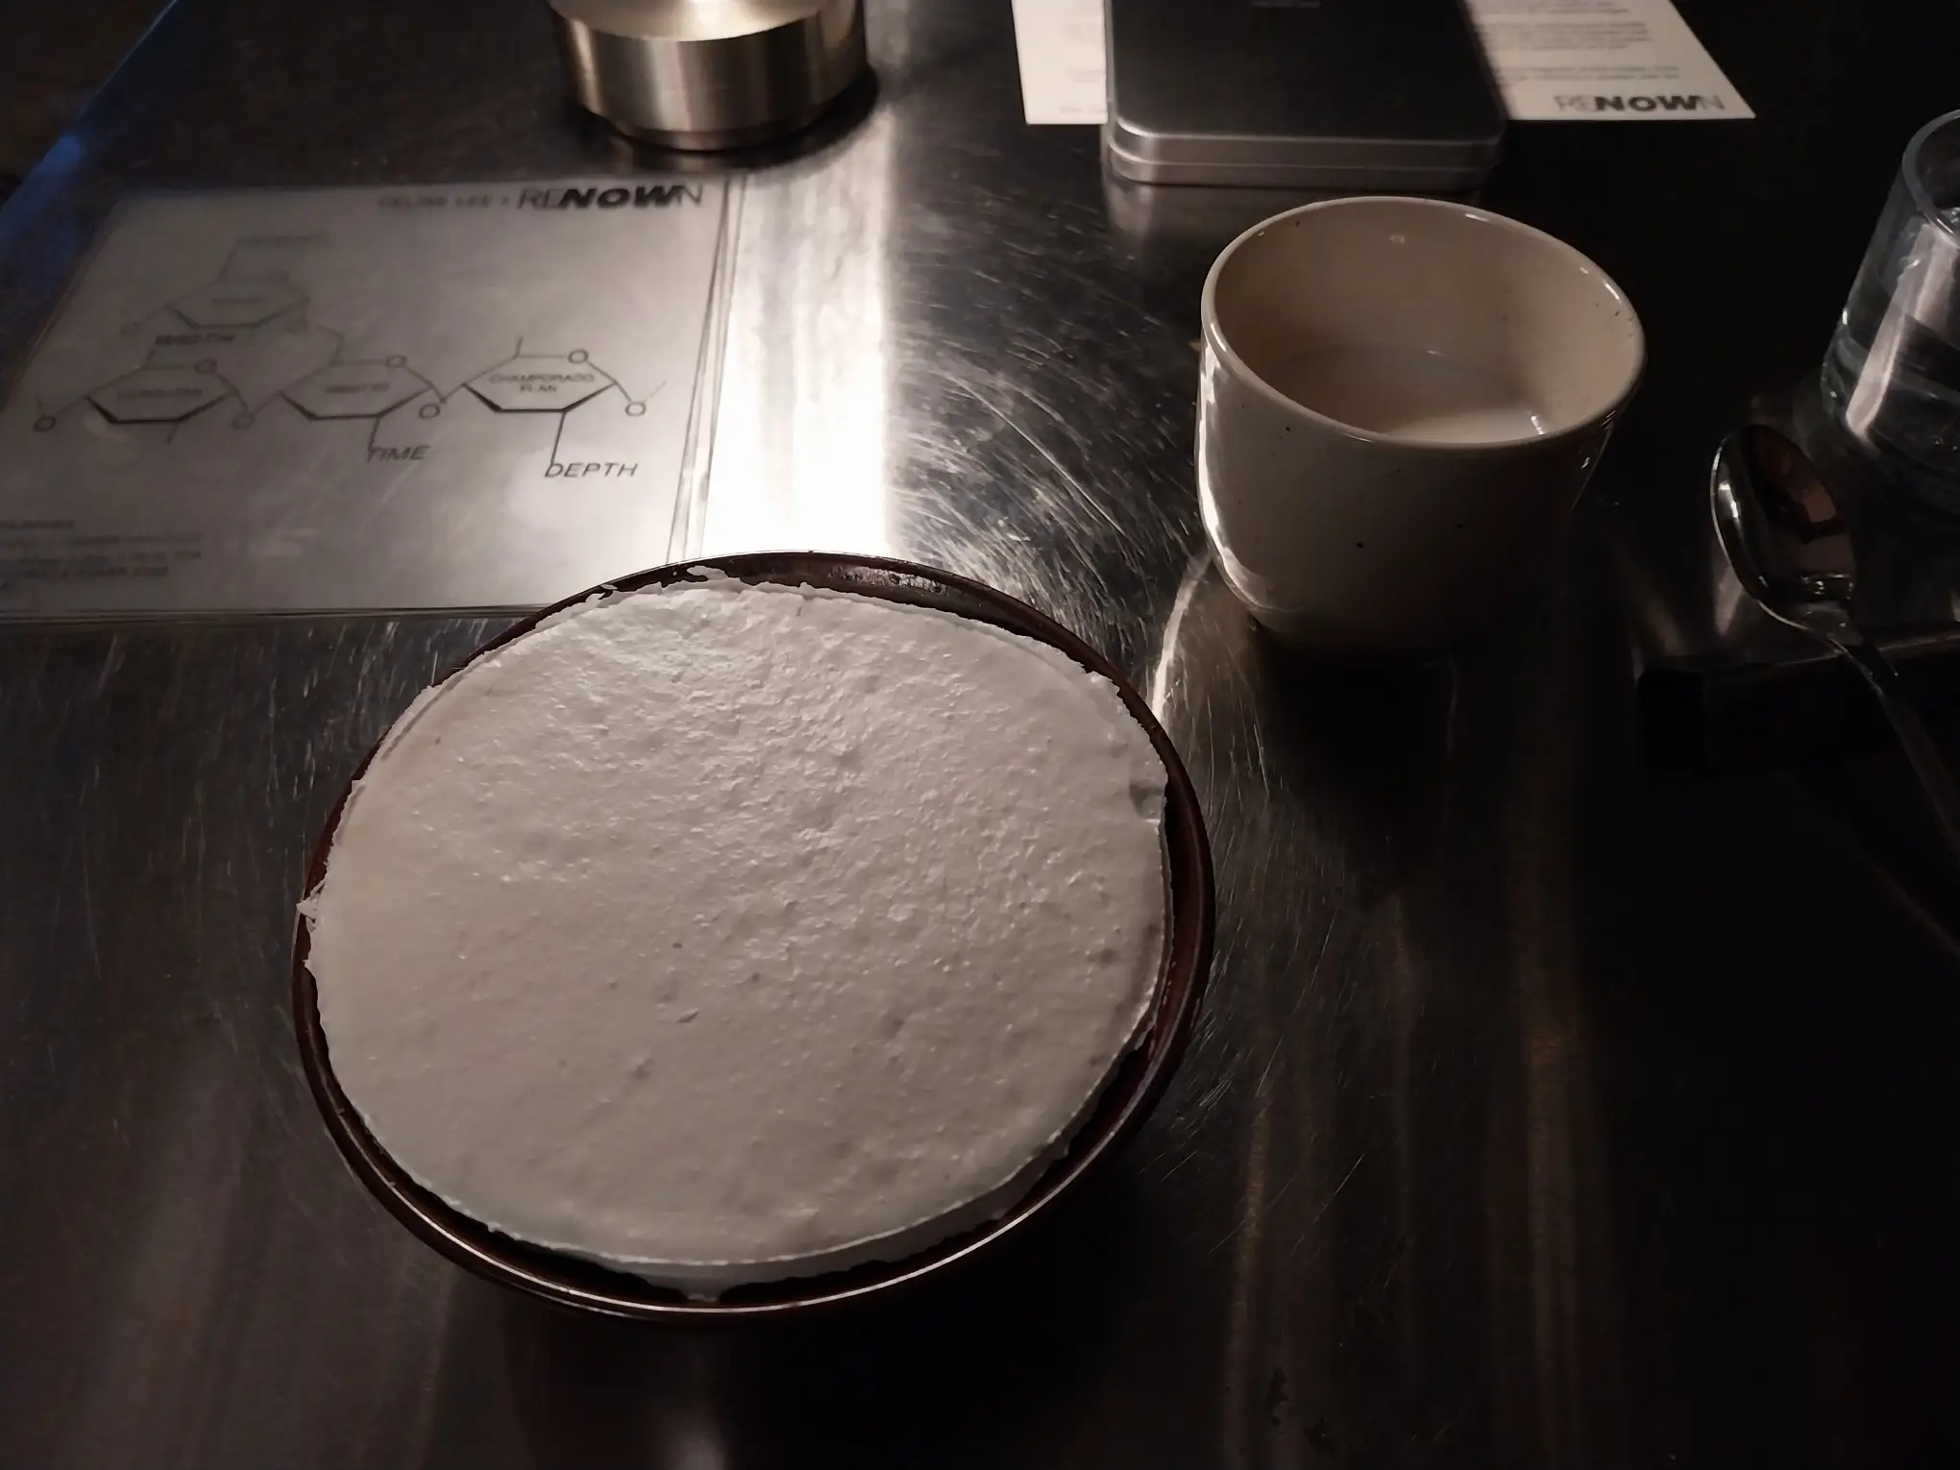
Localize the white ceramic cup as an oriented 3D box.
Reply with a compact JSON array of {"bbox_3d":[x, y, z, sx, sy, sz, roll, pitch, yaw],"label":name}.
[{"bbox_3d":[0.087,-0.059,0.321,0.086,0.075,0.086,0,50,0],"label":"white ceramic cup"}]

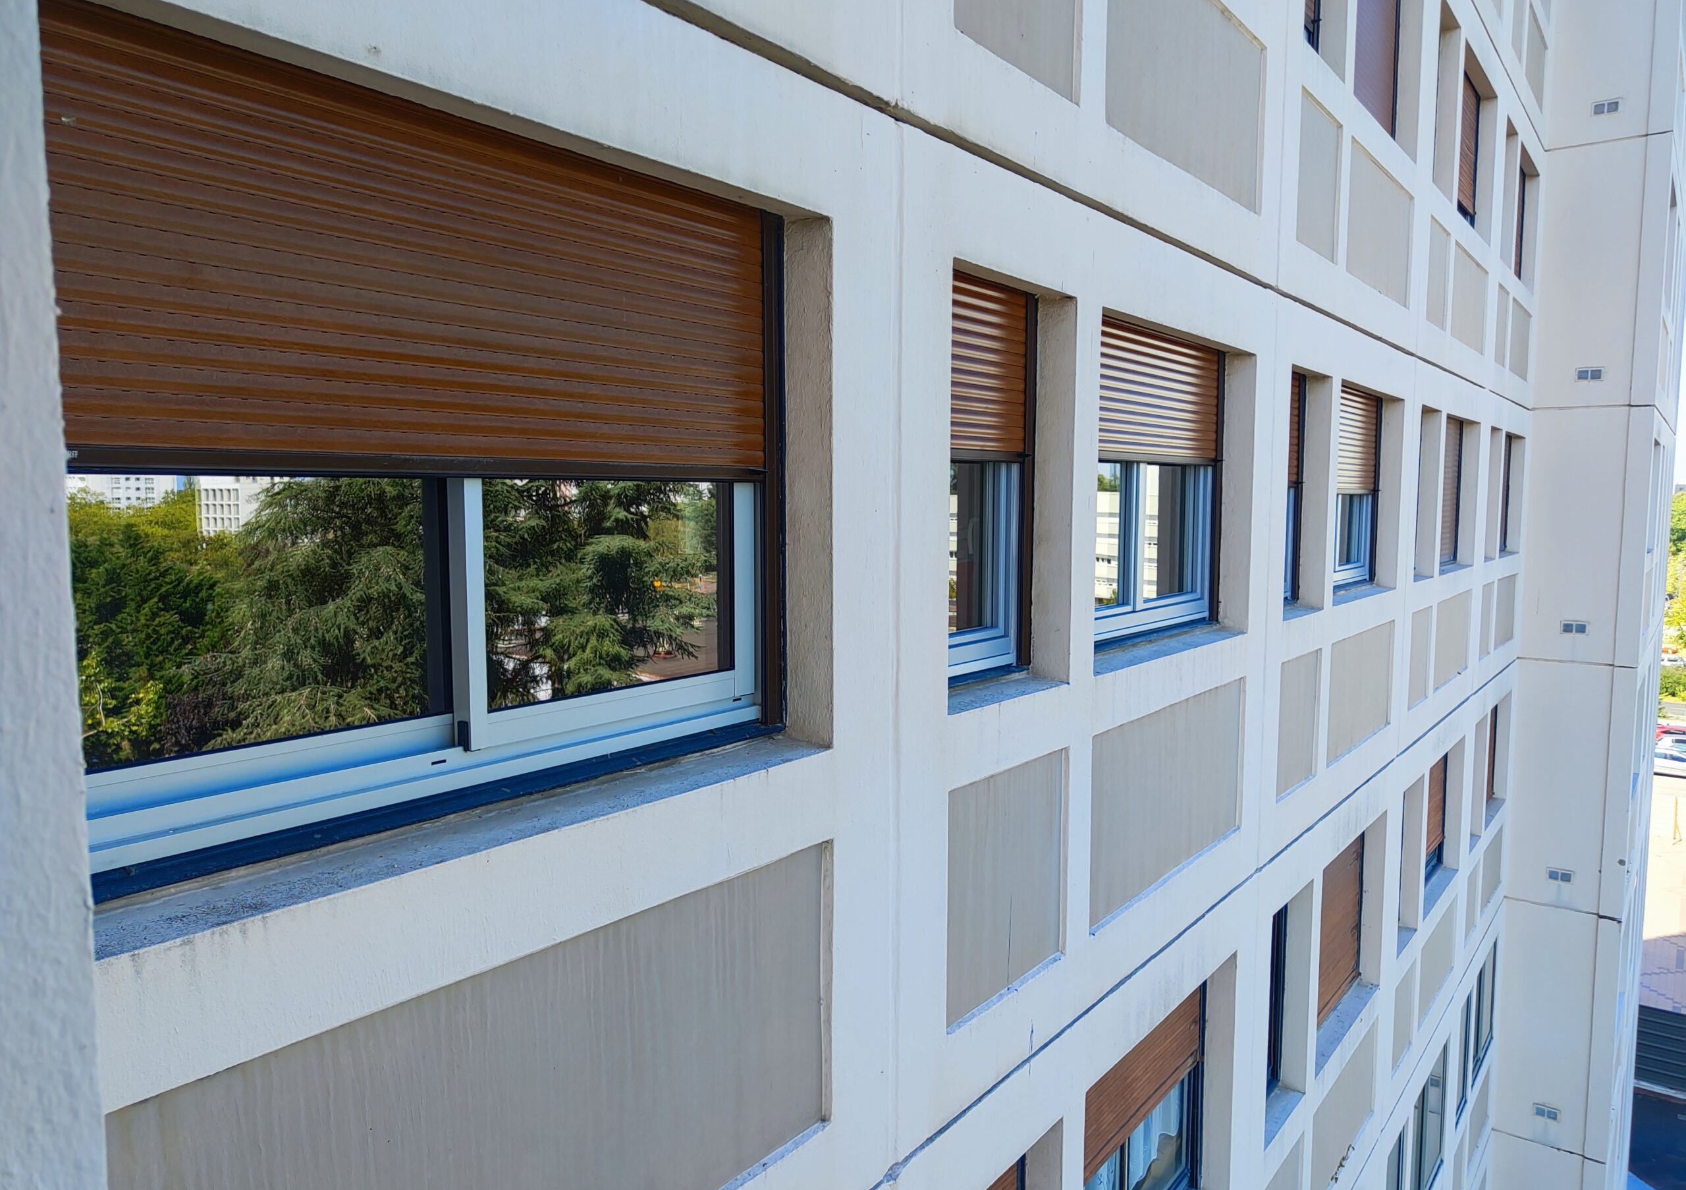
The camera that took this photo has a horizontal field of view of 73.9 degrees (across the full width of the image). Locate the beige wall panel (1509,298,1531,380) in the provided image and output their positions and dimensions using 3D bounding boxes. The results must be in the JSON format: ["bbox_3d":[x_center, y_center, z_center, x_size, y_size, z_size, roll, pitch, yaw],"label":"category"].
[{"bbox_3d":[6.779,-2.533,11.256,0.050,0.693,1.299,4,6,38],"label":"beige wall panel"}]

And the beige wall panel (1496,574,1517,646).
[{"bbox_3d":[6.857,0.155,11.609,0.038,0.677,1.380,4,6,38],"label":"beige wall panel"}]

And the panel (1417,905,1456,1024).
[{"bbox_3d":[4.982,3.046,9.421,0.050,0.693,1.535,4,6,38],"label":"panel"}]

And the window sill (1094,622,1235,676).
[{"bbox_3d":[1.270,0.191,4.475,0.172,0.051,1.558,4,6,38],"label":"window sill"}]

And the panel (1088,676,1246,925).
[{"bbox_3d":[1.303,0.768,4.444,0.050,0.693,1.571,4,6,38],"label":"panel"}]

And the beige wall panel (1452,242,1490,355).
[{"bbox_3d":[5.036,-2.360,9.024,0.038,0.677,1.544,4,6,38],"label":"beige wall panel"}]

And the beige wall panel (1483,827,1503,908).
[{"bbox_3d":[6.854,2.874,11.849,0.038,0.677,1.380,4,6,38],"label":"beige wall panel"}]

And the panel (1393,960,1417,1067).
[{"bbox_3d":[4.152,3.139,8.353,0.050,0.693,0.678,4,6,38],"label":"panel"}]

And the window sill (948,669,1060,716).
[{"bbox_3d":[0.450,0.283,3.420,0.172,0.051,0.719,4,6,38],"label":"window sill"}]

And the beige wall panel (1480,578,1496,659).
[{"bbox_3d":[5.992,0.244,10.482,0.050,0.693,0.653,4,6,38],"label":"beige wall panel"}]

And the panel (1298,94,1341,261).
[{"bbox_3d":[2.358,-2.060,5.581,0.038,0.677,0.705,4,6,38],"label":"panel"}]

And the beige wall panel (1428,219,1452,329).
[{"bbox_3d":[4.158,-2.240,7.881,0.050,0.693,0.678,4,6,38],"label":"beige wall panel"}]

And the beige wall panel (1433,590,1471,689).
[{"bbox_3d":[5.033,0.359,9.264,0.038,0.677,1.544,4,6,38],"label":"beige wall panel"}]

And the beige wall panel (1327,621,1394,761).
[{"bbox_3d":[3.142,0.563,6.813,0.050,0.693,1.540,4,6,38],"label":"beige wall panel"}]

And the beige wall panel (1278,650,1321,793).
[{"bbox_3d":[2.355,0.660,5.821,0.038,0.677,0.705,4,6,38],"label":"beige wall panel"}]

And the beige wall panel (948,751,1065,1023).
[{"bbox_3d":[0.488,0.859,3.396,0.050,0.693,0.722,4,6,38],"label":"beige wall panel"}]

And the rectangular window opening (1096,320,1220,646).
[{"bbox_3d":[1.193,-0.400,4.428,0.140,1.220,1.571,4,6,38],"label":"rectangular window opening"}]

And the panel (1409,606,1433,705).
[{"bbox_3d":[4.213,0.451,8.209,0.038,0.677,0.705,4,6,38],"label":"panel"}]

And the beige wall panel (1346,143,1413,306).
[{"bbox_3d":[3.179,-2.152,6.636,0.038,0.677,1.544,4,6,38],"label":"beige wall panel"}]

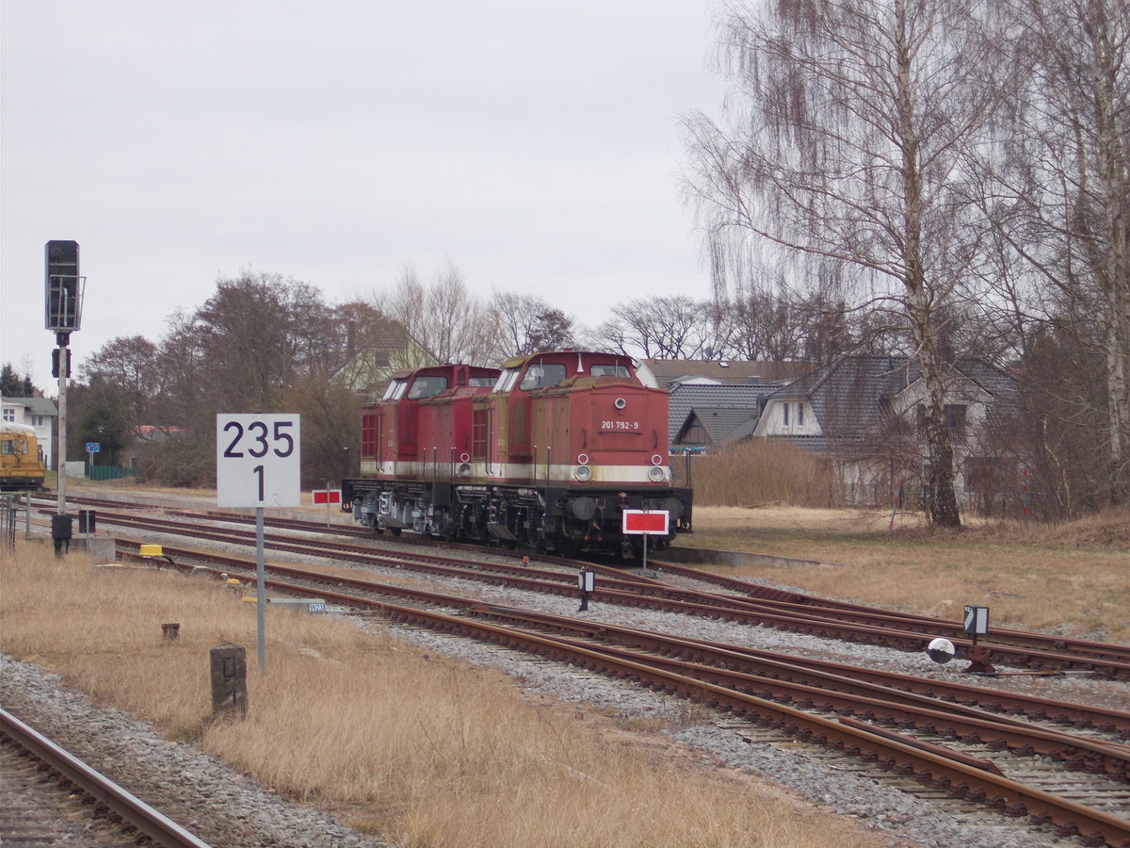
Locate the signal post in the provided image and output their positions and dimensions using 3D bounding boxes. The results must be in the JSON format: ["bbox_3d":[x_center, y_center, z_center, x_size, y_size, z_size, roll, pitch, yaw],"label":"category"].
[{"bbox_3d":[-10.270,-0.454,87.000,0.750,6.650,0.800,1,0,-16],"label":"signal post"}]

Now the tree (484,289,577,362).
[{"bbox_3d":[-2.496,-2.588,300.000,7.000,13.600,7.000,0,0,0],"label":"tree"}]

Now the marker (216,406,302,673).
[{"bbox_3d":[-3.214,1.257,44.600,0.880,2.740,0.100,0,0,-13],"label":"marker"}]

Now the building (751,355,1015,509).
[{"bbox_3d":[19.356,0.325,244.000,14.000,8.400,10.000,1,0,-20],"label":"building"}]

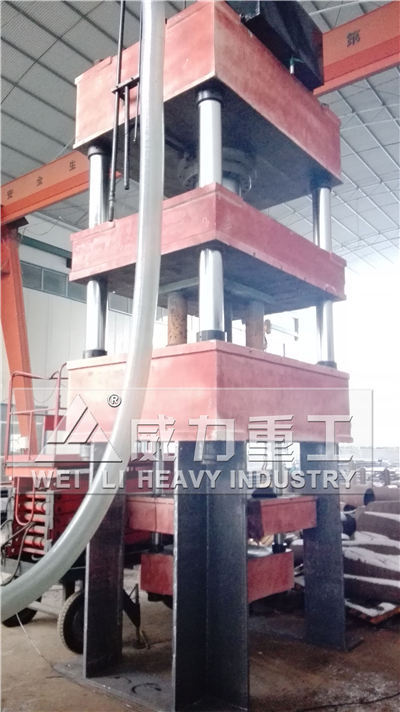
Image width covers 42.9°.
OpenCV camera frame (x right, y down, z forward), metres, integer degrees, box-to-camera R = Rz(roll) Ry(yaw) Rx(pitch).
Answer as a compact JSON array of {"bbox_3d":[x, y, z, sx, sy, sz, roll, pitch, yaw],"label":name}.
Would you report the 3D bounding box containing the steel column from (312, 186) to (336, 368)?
[{"bbox_3d":[1.185,-0.760,4.846,0.172,1.840,0.172,-7,-11,39],"label":"steel column"}]

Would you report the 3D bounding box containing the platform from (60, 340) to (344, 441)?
[{"bbox_3d":[0.146,0.394,4.257,1.499,0.617,1.949,-7,-11,39],"label":"platform"}]

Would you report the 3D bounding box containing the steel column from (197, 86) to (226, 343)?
[{"bbox_3d":[0.066,-0.965,3.480,0.172,1.840,0.172,0,-8,0],"label":"steel column"}]

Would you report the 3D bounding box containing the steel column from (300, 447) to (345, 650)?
[{"bbox_3d":[1.094,1.533,4.339,0.322,1.609,0.322,-7,-11,39],"label":"steel column"}]

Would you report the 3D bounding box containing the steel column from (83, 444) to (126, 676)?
[{"bbox_3d":[-0.807,1.457,3.849,0.322,1.609,0.322,-7,-11,39],"label":"steel column"}]

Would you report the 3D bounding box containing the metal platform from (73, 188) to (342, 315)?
[{"bbox_3d":[0.156,-0.751,4.531,1.516,0.382,2.033,-7,-11,39],"label":"metal platform"}]

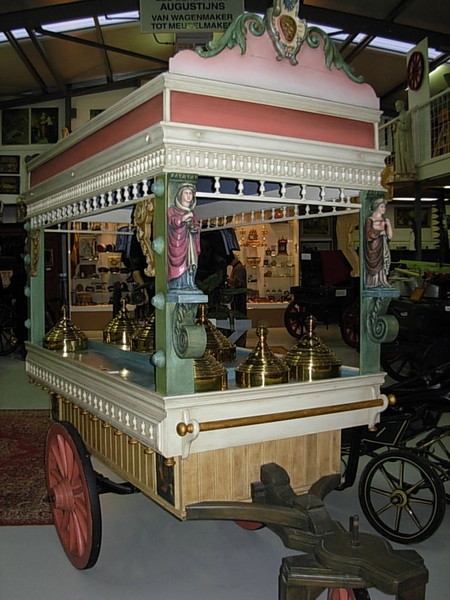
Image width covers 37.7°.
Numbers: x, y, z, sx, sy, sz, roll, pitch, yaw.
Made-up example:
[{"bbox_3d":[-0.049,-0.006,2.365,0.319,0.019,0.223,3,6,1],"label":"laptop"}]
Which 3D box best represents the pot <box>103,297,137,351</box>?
[{"bbox_3d":[-0.638,0.134,4.177,0.263,0.287,0.263,0,2,0],"label":"pot"}]

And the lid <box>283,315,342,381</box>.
[{"bbox_3d":[0.407,0.223,3.106,0.281,0.299,0.281,0,2,0],"label":"lid"}]

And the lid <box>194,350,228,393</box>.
[{"bbox_3d":[-0.106,0.254,2.801,0.240,0.258,0.240,0,2,0],"label":"lid"}]

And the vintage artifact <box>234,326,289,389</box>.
[{"bbox_3d":[0.171,0.246,2.948,0.246,0.264,0.246,0,2,0],"label":"vintage artifact"}]

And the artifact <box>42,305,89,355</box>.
[{"bbox_3d":[-1.067,0.183,4.397,0.288,0.297,0.288,0,2,0],"label":"artifact"}]

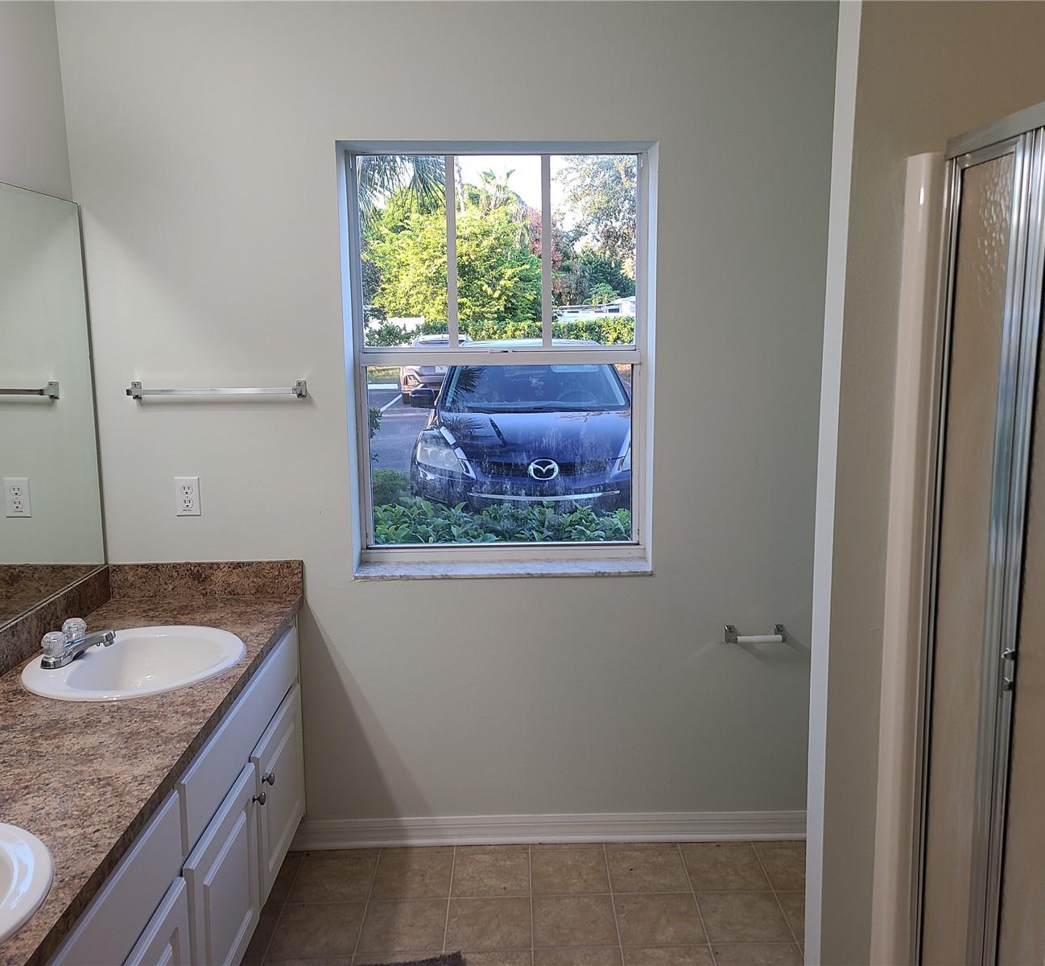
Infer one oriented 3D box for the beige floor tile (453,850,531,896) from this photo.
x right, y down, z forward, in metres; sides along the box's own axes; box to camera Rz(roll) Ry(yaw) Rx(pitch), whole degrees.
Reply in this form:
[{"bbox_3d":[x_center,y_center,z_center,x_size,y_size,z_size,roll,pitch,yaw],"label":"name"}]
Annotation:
[{"bbox_3d":[-0.092,1.151,2.839,0.229,0.010,0.240,-1,10,0],"label":"beige floor tile"}]

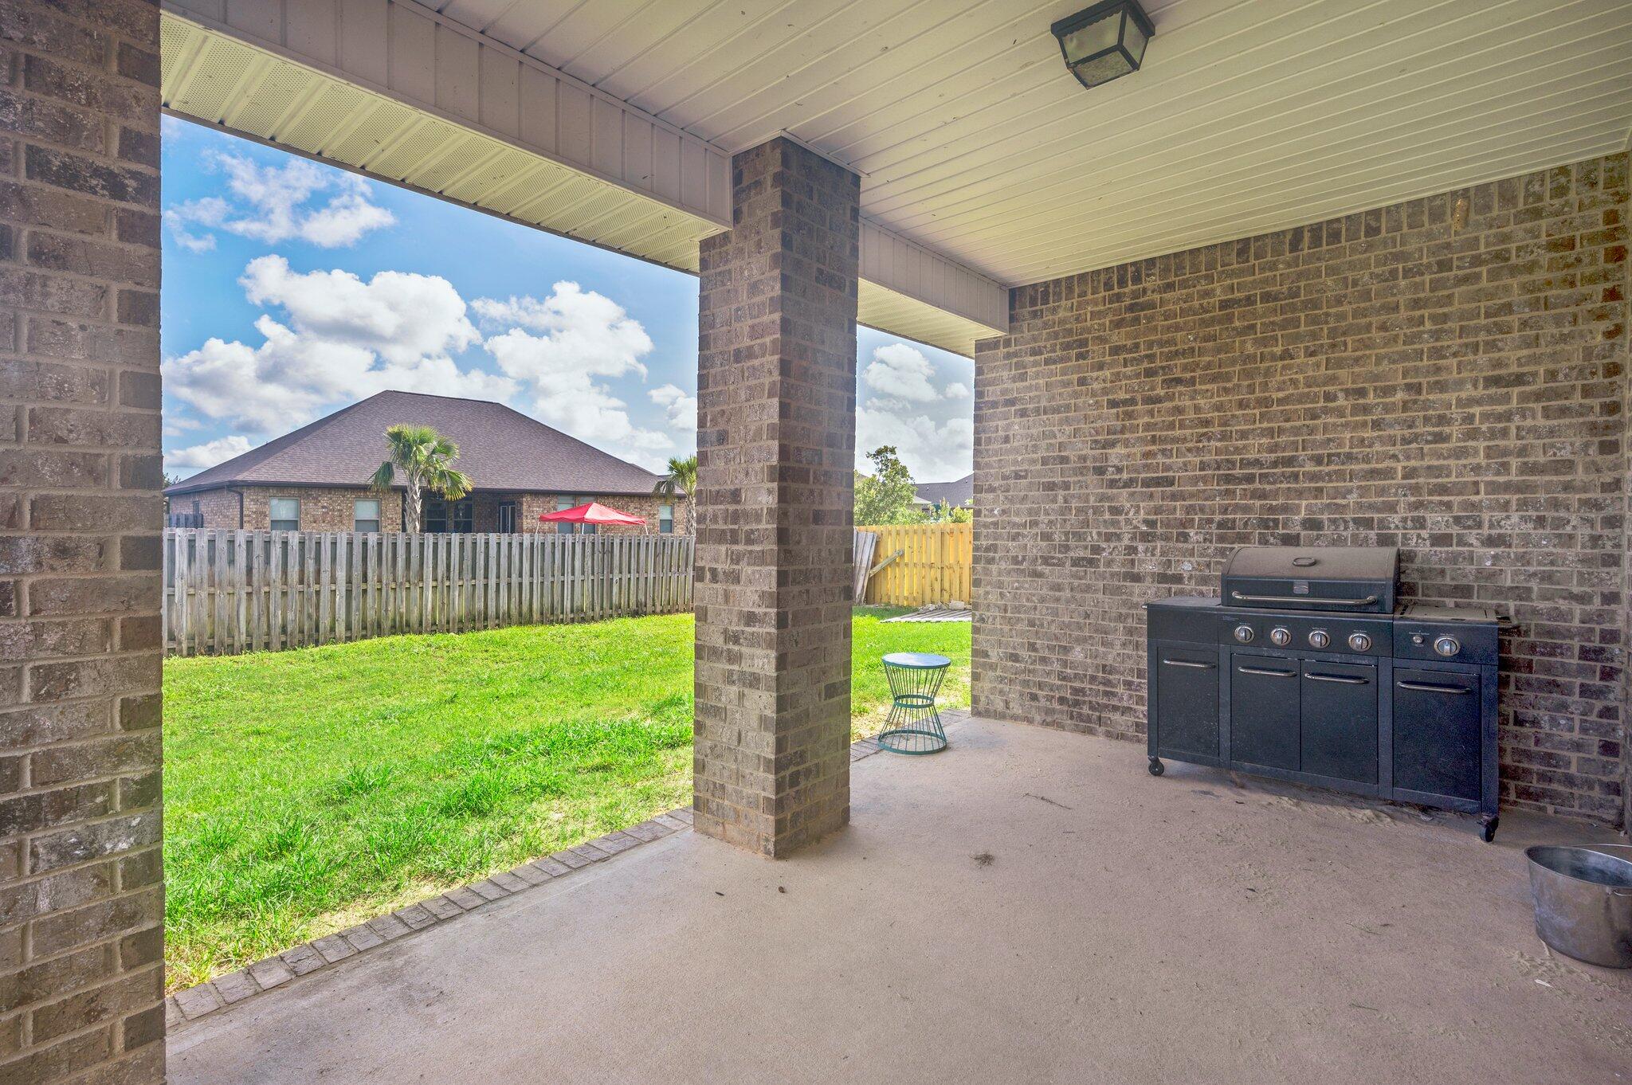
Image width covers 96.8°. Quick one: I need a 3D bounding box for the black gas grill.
[{"bbox_3d":[2.436,0.638,3.608,1.360,1.200,0.570,1,1,37],"label":"black gas grill"}]

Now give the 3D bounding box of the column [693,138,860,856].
[{"bbox_3d":[-0.177,-0.169,3.147,0.474,2.800,0.478,1,2,40],"label":"column"}]

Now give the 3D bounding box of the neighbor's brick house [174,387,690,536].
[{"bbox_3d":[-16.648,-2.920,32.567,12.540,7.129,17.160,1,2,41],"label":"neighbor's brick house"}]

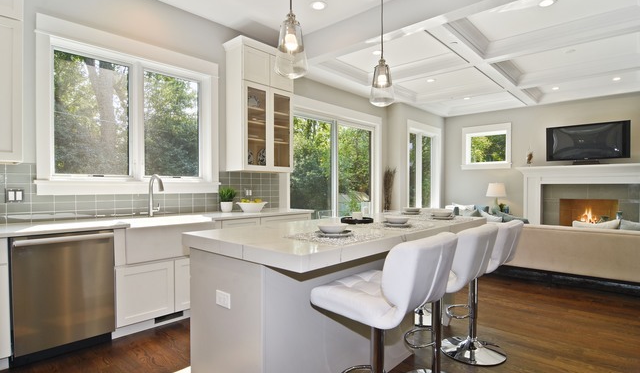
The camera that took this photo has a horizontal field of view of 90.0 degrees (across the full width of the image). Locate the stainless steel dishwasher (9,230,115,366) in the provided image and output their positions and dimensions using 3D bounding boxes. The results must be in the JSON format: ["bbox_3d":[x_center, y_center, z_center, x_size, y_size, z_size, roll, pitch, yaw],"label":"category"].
[{"bbox_3d":[-1.978,0.780,2.464,0.580,0.850,0.600,0,0,-45],"label":"stainless steel dishwasher"}]

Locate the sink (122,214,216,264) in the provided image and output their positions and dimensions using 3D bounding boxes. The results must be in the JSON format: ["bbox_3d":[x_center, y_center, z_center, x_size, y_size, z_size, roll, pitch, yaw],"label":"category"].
[{"bbox_3d":[-1.411,0.472,2.938,0.750,0.280,0.490,0,0,-45],"label":"sink"}]

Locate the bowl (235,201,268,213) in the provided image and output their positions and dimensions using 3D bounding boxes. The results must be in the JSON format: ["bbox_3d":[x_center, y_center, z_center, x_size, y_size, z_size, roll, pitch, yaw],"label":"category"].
[{"bbox_3d":[-0.799,0.249,3.790,0.370,0.120,0.350,0,0,0],"label":"bowl"}]

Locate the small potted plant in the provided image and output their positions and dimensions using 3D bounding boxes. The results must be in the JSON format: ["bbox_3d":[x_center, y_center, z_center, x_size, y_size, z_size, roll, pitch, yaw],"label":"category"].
[{"bbox_3d":[-1.080,0.152,3.740,0.200,0.285,0.200,0,0,-45],"label":"small potted plant"}]

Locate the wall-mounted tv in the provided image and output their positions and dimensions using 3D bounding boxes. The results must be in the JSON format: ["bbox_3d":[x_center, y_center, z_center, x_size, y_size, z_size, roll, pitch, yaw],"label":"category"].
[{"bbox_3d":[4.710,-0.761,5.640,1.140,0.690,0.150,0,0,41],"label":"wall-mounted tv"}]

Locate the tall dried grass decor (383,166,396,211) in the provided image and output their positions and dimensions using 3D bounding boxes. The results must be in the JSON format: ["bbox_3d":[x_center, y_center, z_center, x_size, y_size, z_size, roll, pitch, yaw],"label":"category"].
[{"bbox_3d":[1.285,0.420,5.920,0.260,1.600,0.260,0,0,-45],"label":"tall dried grass decor"}]

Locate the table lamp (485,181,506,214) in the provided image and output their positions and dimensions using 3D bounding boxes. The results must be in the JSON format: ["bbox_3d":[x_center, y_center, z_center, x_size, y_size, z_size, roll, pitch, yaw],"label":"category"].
[{"bbox_3d":[3.630,0.230,6.580,0.410,0.660,0.410,0,0,-45],"label":"table lamp"}]

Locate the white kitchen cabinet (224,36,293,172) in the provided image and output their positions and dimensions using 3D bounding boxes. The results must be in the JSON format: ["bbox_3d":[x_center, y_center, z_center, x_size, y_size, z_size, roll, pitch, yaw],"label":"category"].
[{"bbox_3d":[-0.715,-0.924,3.917,0.750,1.490,0.360,0,0,-45],"label":"white kitchen cabinet"}]

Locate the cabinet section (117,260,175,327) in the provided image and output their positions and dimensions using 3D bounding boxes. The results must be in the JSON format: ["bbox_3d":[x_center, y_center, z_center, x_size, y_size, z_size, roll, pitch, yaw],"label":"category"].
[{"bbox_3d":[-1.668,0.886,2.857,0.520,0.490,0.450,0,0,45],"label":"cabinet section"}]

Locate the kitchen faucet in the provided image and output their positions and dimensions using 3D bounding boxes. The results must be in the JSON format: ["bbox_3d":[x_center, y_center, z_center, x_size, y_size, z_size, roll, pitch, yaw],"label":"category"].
[{"bbox_3d":[-1.557,0.095,3.094,0.250,0.420,0.110,0,0,42],"label":"kitchen faucet"}]

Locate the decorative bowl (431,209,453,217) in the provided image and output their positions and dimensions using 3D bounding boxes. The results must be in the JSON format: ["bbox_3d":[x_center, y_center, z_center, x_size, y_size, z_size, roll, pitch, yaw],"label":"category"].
[{"bbox_3d":[1.141,0.255,3.000,0.200,0.060,0.200,0,0,0],"label":"decorative bowl"}]

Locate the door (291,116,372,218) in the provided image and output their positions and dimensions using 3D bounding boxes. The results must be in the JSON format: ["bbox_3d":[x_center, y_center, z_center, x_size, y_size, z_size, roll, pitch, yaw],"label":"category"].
[{"bbox_3d":[0.277,0.090,5.269,1.980,2.270,0.120,0,0,-45],"label":"door"}]

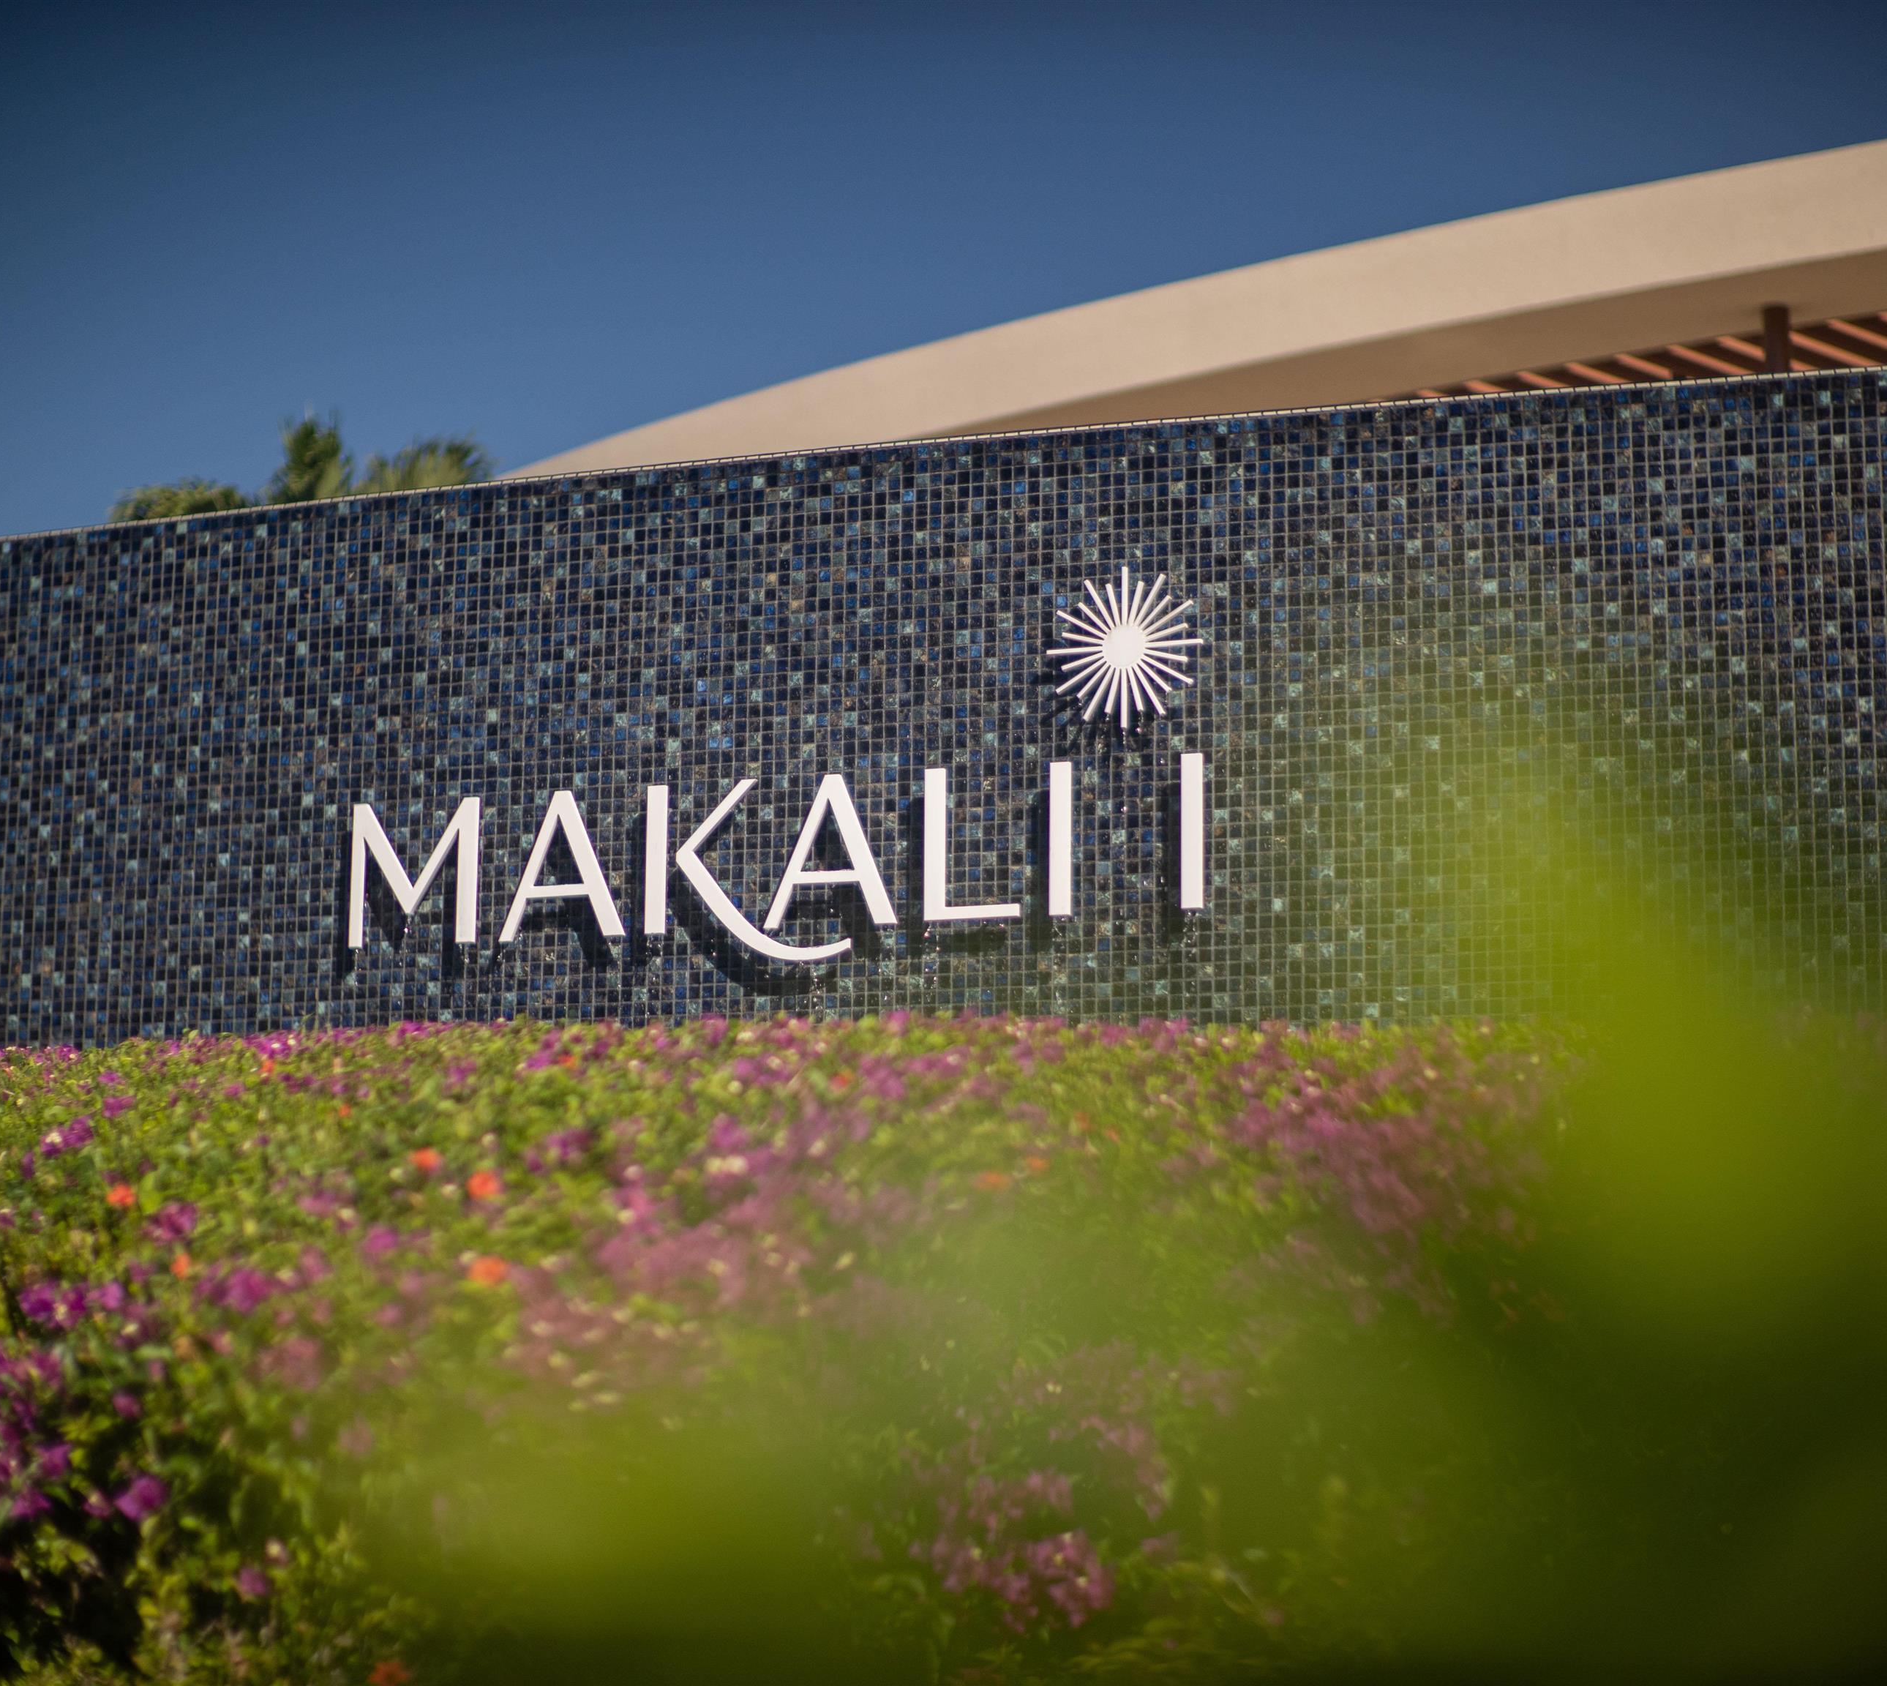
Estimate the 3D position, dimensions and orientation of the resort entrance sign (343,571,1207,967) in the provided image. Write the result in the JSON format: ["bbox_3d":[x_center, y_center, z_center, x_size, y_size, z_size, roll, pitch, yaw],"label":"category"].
[{"bbox_3d":[-0.319,-0.112,7.558,1.692,0.678,0.065,-3,-10,22],"label":"resort entrance sign"}]

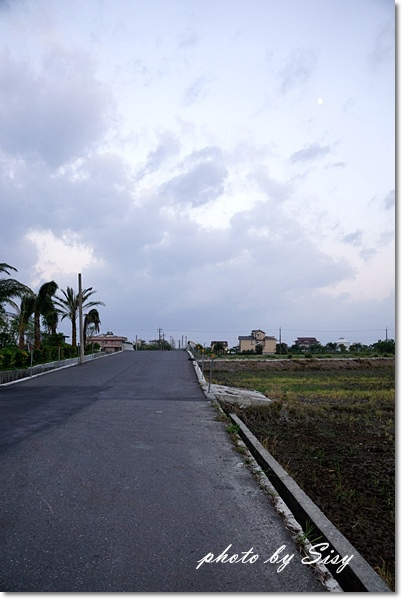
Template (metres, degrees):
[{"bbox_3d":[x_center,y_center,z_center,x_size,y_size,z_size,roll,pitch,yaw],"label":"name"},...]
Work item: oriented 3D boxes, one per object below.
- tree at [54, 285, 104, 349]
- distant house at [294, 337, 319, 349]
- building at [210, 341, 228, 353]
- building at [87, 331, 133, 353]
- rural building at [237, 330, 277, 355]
[{"bbox_3d":[-8.930,1.590,33.020,3.800,5.200,3.800,0,-6,0],"label":"tree"},{"bbox_3d":[55.270,23.660,236.820,14.150,7.950,12.000,0,-6,0],"label":"distant house"},{"bbox_3d":[8.530,21.980,207.840,7.730,5.750,8.000,0,-6,0],"label":"building"},{"bbox_3d":[-34.240,16.070,168.740,16.260,7.880,13.000,0,-6,0],"label":"building"},{"bbox_3d":[22.120,16.790,177.220,14.490,9.380,12.000,0,-6,0],"label":"rural building"}]

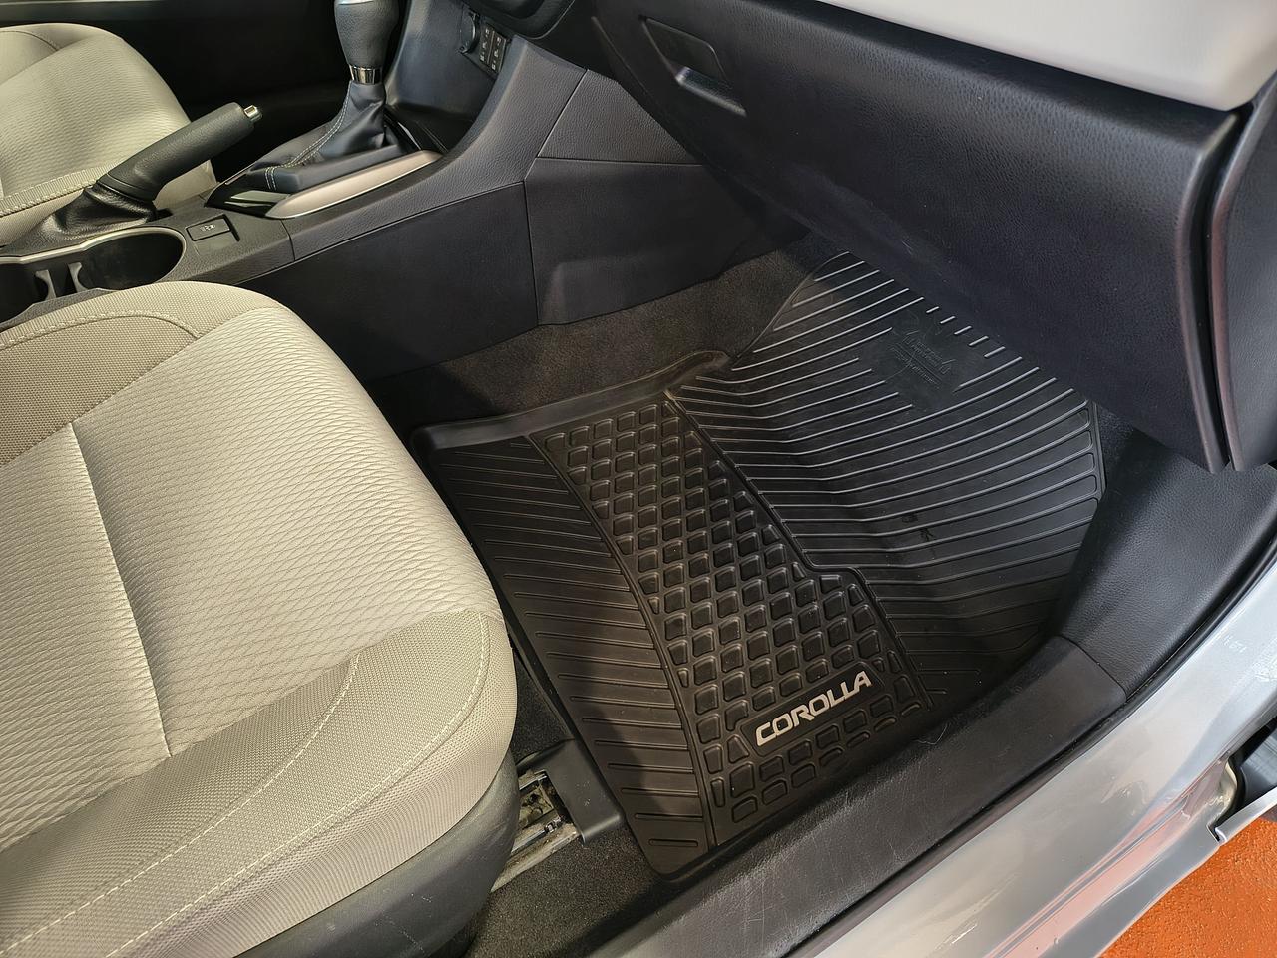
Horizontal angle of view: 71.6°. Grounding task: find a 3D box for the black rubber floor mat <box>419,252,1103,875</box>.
[{"bbox_3d":[0.152,-0.040,0.823,0.594,0.177,0.518,-22,47,-19],"label":"black rubber floor mat"}]

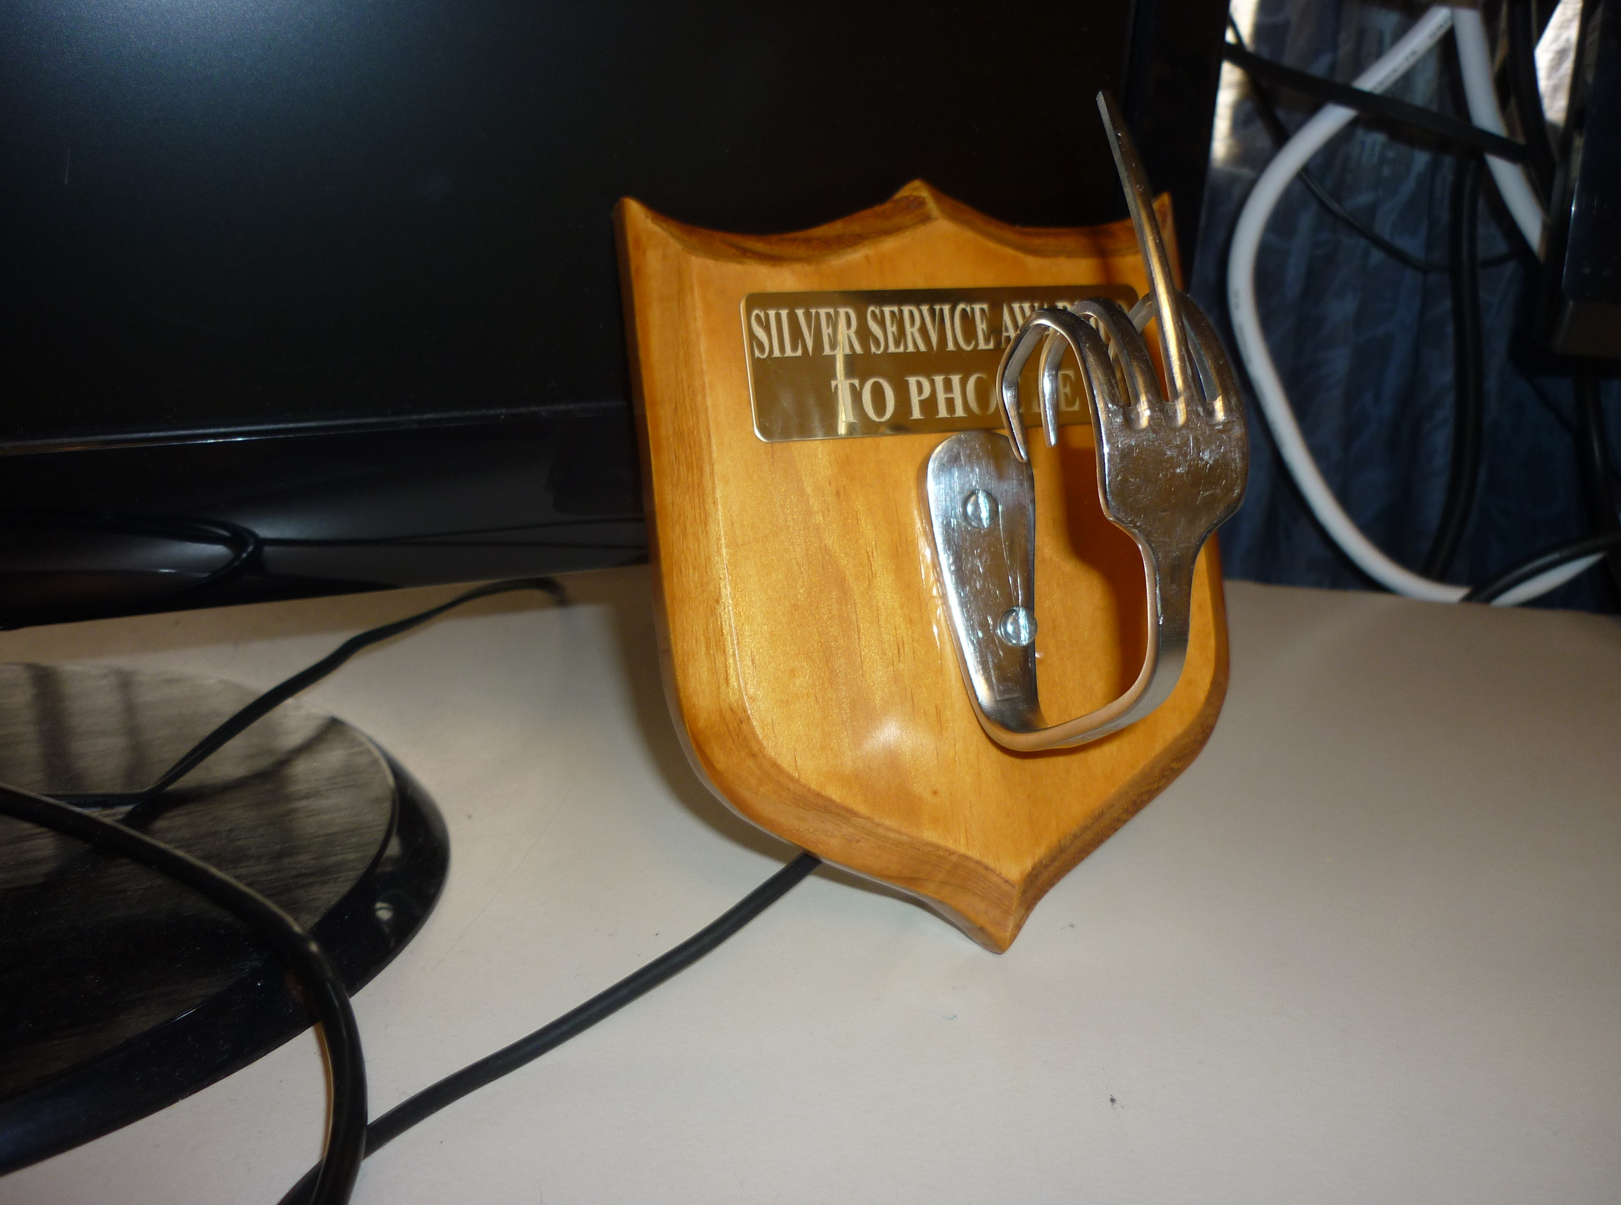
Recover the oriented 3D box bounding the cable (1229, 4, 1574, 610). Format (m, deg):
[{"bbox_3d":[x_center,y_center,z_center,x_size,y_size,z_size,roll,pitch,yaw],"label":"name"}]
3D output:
[{"bbox_3d":[0.175,-0.088,0.443,0.114,0.162,0.072,3,25,3],"label":"cable"}]

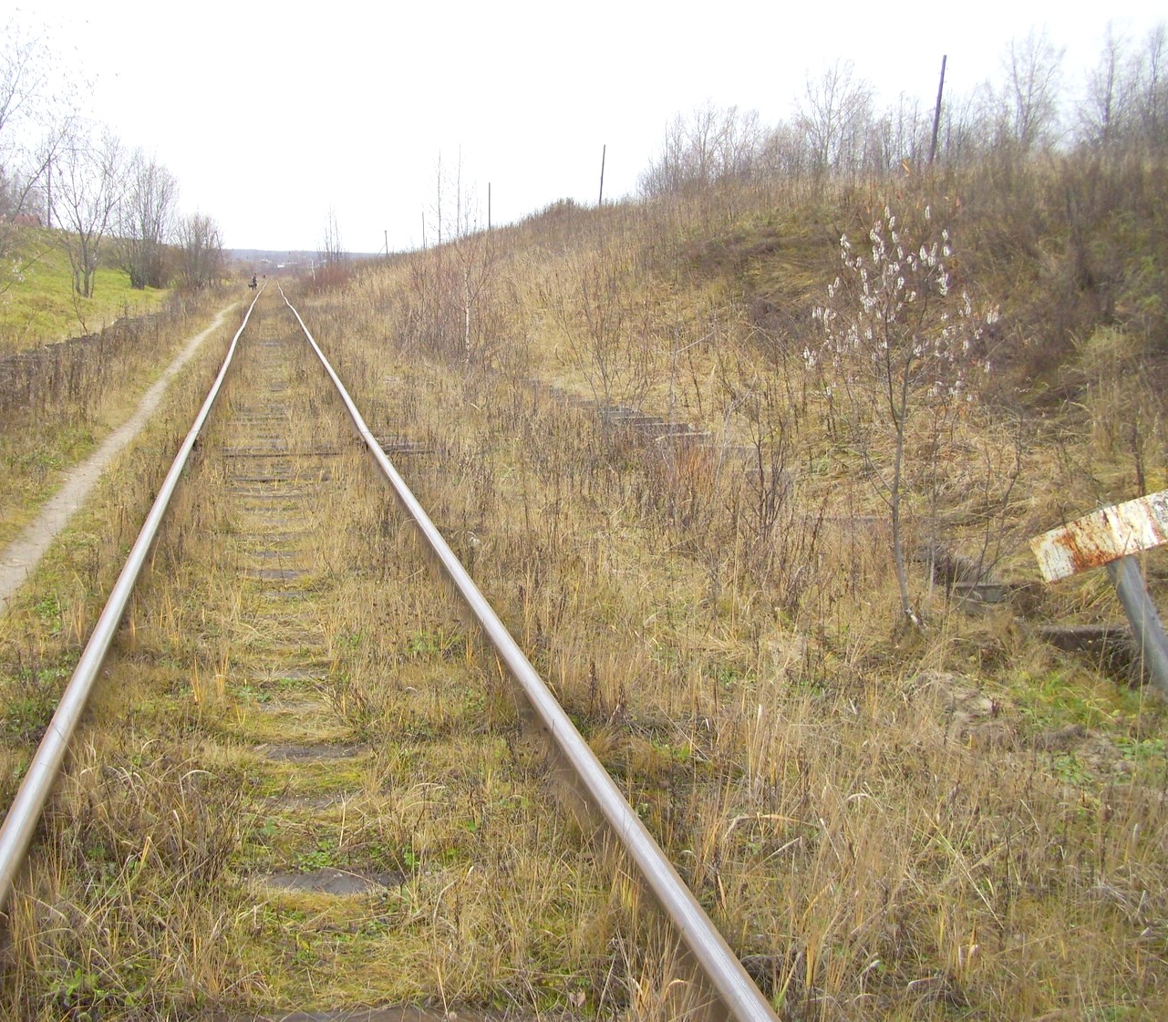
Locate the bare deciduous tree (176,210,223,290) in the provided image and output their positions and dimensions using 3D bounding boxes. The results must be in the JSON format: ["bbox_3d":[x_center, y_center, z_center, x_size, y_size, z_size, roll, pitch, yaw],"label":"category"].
[{"bbox_3d":[-31.585,-21.192,109.487,3.800,6.160,3.800,-1,10,-16],"label":"bare deciduous tree"}]

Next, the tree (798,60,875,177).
[{"bbox_3d":[10.808,-16.285,56.650,3.300,5.200,3.300,3,10,10],"label":"tree"}]

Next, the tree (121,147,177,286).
[{"bbox_3d":[-32.754,-21.615,100.172,4.200,9.950,4.200,-1,10,-18],"label":"tree"}]

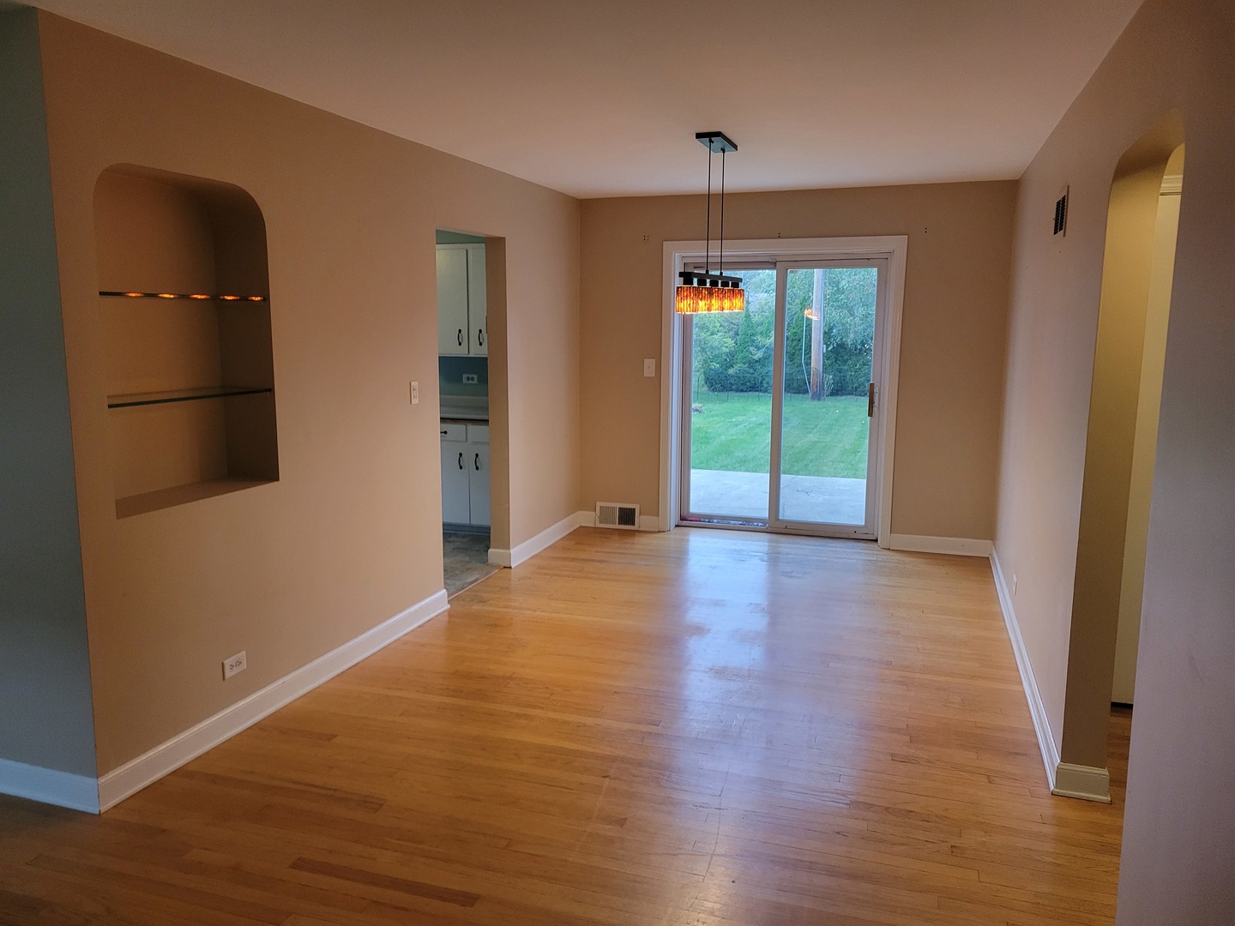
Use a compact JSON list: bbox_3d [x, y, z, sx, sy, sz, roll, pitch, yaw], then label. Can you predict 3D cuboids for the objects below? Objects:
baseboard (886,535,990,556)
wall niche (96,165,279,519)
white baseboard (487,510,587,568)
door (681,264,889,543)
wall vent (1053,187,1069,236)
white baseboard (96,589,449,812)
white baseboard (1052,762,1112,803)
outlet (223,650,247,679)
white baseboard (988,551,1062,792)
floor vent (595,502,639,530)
[{"bbox_3d":[2.181,0.563,6.256,0.650,0.108,0.025,3,9,18],"label":"baseboard"},{"bbox_3d":[-1.588,-0.439,3.280,0.252,1.129,0.787,3,9,18],"label":"wall niche"},{"bbox_3d":[-0.539,0.514,6.472,0.163,0.108,1.297,3,9,18],"label":"white baseboard"},{"bbox_3d":[1.152,-0.454,6.637,1.421,1.940,0.089,3,9,18],"label":"door"},{"bbox_3d":[1.827,-1.025,3.853,0.020,0.198,0.396,3,9,18],"label":"wall vent"},{"bbox_3d":[-1.278,0.895,4.019,0.028,0.108,2.277,3,9,18],"label":"white baseboard"},{"bbox_3d":[1.548,1.058,3.082,0.178,0.108,0.028,3,9,18],"label":"white baseboard"},{"bbox_3d":[-1.443,0.767,3.518,0.008,0.071,0.116,3,9,18],"label":"outlet"},{"bbox_3d":[1.972,0.817,4.634,0.027,0.108,3.277,3,9,18],"label":"white baseboard"},{"bbox_3d":[-0.002,0.400,6.948,0.346,0.187,0.035,3,9,18],"label":"floor vent"}]

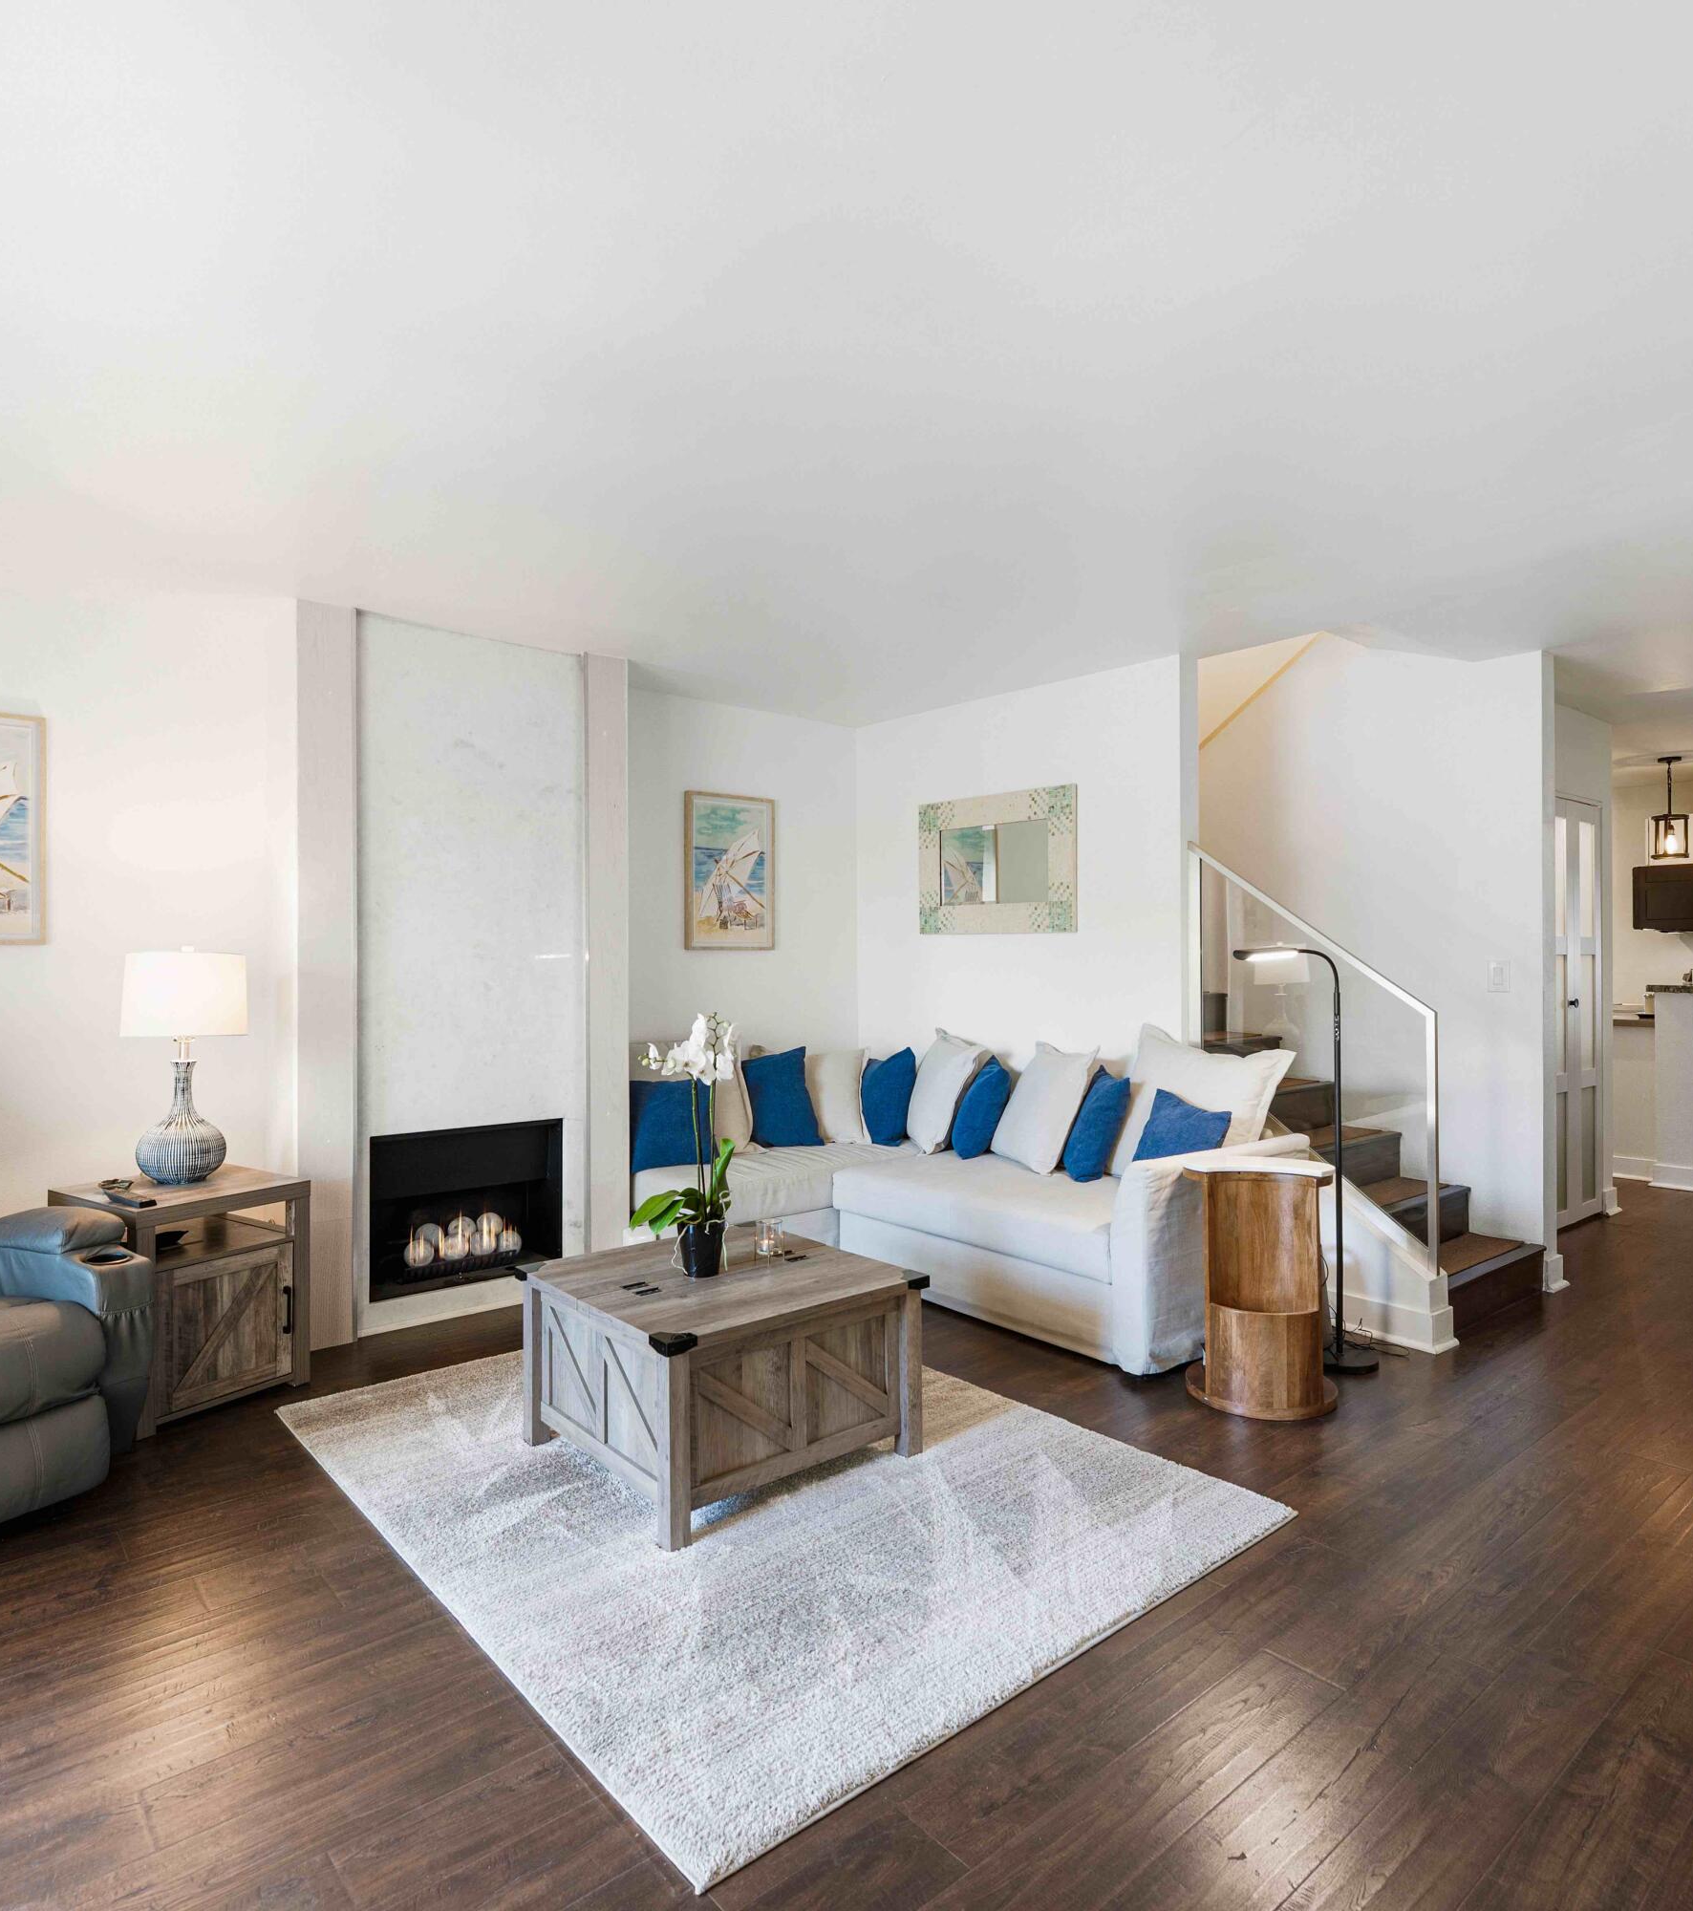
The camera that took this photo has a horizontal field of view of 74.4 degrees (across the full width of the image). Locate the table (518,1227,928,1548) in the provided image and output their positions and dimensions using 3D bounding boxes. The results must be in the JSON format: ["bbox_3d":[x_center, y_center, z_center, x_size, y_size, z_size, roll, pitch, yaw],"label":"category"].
[{"bbox_3d":[-0.324,1.048,2.882,0.755,0.460,0.755,0,0,-41],"label":"table"}]

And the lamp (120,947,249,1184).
[{"bbox_3d":[-1.998,0.326,3.365,0.335,0.700,0.335,0,0,33],"label":"lamp"}]

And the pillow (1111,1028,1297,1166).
[{"bbox_3d":[1.271,0.562,3.967,0.180,0.560,0.580,17,-3,-41],"label":"pillow"}]

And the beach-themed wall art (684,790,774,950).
[{"bbox_3d":[-0.541,-0.387,5.179,0.490,0.720,0.030,0,0,-40],"label":"beach-themed wall art"}]

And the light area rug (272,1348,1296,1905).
[{"bbox_3d":[-0.286,1.281,2.866,1.617,0.015,2.142,0,0,-41],"label":"light area rug"}]

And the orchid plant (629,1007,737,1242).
[{"bbox_3d":[-0.425,0.460,2.970,0.280,0.630,0.230,0,0,0],"label":"orchid plant"}]

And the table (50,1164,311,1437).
[{"bbox_3d":[-1.950,0.982,3.280,0.480,0.610,0.475,0,0,33],"label":"table"}]

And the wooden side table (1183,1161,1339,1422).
[{"bbox_3d":[1.223,0.962,3.306,0.430,0.650,0.430,0,0,24],"label":"wooden side table"}]

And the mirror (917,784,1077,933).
[{"bbox_3d":[0.648,-0.407,5.001,0.030,0.610,0.940,0,0,-40],"label":"mirror"}]

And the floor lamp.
[{"bbox_3d":[1.459,0.633,3.541,0.450,1.310,0.230,0,0,18],"label":"floor lamp"}]

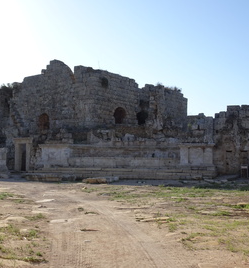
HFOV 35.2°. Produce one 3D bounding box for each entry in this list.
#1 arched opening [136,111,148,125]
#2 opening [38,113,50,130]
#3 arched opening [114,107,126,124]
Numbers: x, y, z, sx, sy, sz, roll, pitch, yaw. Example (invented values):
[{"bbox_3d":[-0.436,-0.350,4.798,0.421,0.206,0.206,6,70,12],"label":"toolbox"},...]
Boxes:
[{"bbox_3d":[1.927,-1.694,41.500,1.250,1.500,0.600,4,-5,-38],"label":"arched opening"},{"bbox_3d":[-8.163,-1.245,40.000,1.100,1.750,0.600,0,-4,12],"label":"opening"},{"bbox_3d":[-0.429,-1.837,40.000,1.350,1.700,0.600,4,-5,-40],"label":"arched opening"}]

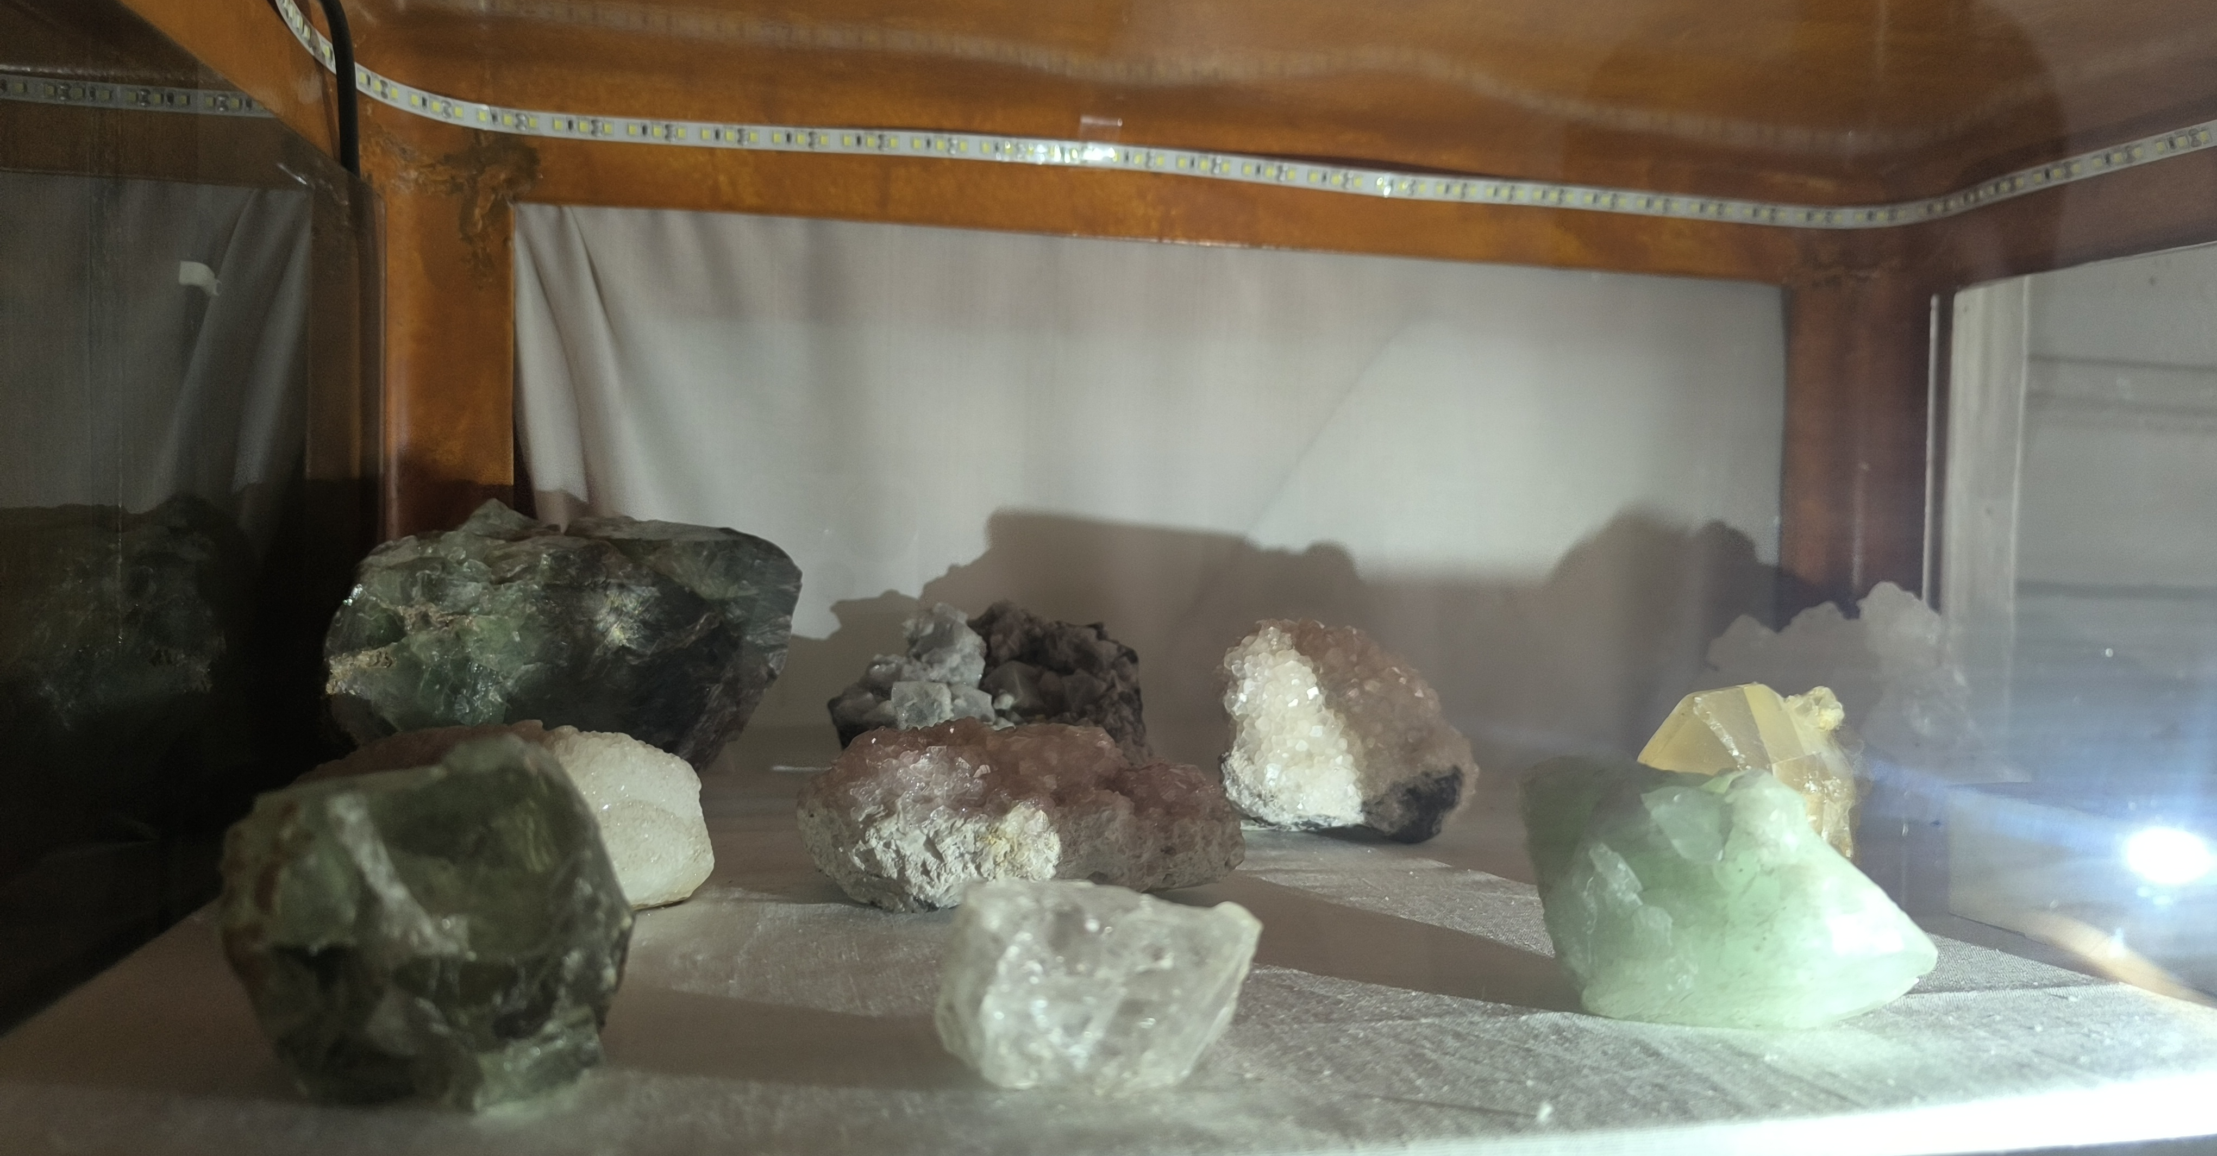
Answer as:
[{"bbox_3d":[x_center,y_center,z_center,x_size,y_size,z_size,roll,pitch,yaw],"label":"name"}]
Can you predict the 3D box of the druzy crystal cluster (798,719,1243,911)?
[{"bbox_3d":[-0.021,0.057,0.361,0.108,0.042,0.065,0,2,-20],"label":"druzy crystal cluster"}]

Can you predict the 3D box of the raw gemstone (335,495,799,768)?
[{"bbox_3d":[-0.156,0.025,0.431,0.128,0.095,0.085,1,2,-18],"label":"raw gemstone"}]

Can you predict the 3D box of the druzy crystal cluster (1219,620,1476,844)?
[{"bbox_3d":[0.070,0.045,0.435,0.072,0.064,0.060,1,2,-7],"label":"druzy crystal cluster"}]

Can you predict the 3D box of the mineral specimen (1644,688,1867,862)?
[{"bbox_3d":[0.182,0.055,0.419,0.057,0.049,0.052,2,2,13],"label":"mineral specimen"}]

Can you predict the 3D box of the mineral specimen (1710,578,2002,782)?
[{"bbox_3d":[0.289,0.039,0.573,0.104,0.074,0.070,1,2,6],"label":"mineral specimen"}]

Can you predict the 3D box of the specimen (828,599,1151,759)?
[{"bbox_3d":[-0.041,0.040,0.509,0.110,0.064,0.070,1,2,-8],"label":"specimen"}]

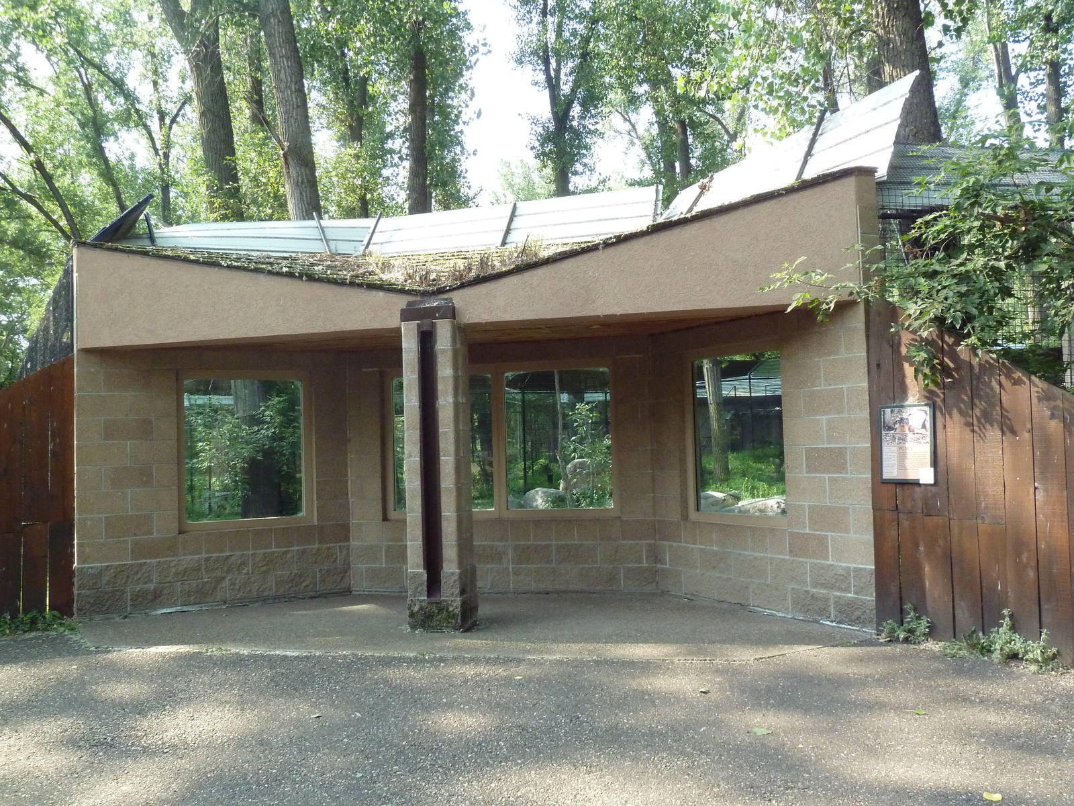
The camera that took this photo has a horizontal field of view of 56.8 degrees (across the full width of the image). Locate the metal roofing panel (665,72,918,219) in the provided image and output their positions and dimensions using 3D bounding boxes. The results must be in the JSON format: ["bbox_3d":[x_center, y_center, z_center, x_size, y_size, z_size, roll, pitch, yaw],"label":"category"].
[{"bbox_3d":[1.855,-1.801,8.136,0.060,0.963,2.800,33,-21,-21],"label":"metal roofing panel"}]

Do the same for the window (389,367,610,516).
[{"bbox_3d":[-0.352,0.354,9.173,2.097,1.261,0.100,-2,-2,13],"label":"window"}]

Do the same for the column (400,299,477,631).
[{"bbox_3d":[-0.729,0.444,7.456,0.415,2.430,0.420,-2,-2,12],"label":"column"}]

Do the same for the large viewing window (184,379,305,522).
[{"bbox_3d":[-2.638,0.421,9.017,1.065,1.267,0.100,0,-3,-32],"label":"large viewing window"}]

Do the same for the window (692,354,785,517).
[{"bbox_3d":[1.590,0.257,7.953,0.100,1.259,1.043,0,-3,-30],"label":"window"}]

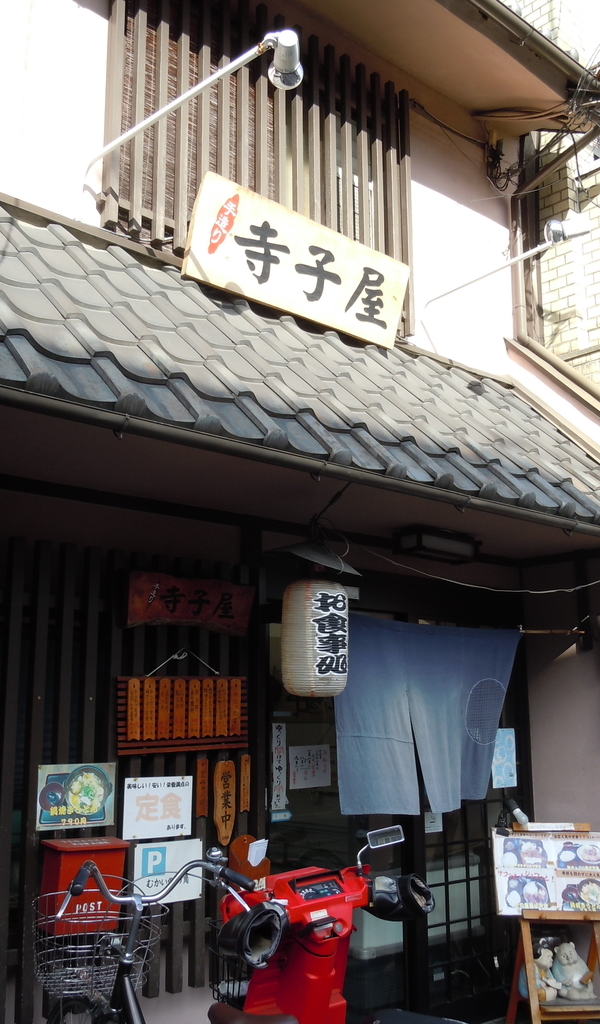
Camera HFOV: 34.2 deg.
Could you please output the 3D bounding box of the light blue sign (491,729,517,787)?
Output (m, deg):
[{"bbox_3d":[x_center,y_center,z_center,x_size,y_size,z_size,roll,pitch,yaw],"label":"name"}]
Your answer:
[{"bbox_3d":[1.083,1.308,5.178,0.210,0.303,0.010,10,-16,-42],"label":"light blue sign"}]

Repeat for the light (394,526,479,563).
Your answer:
[{"bbox_3d":[0.649,0.157,4.622,0.465,0.102,0.185,10,-16,-43],"label":"light"}]

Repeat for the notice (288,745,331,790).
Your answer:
[{"bbox_3d":[0.046,1.116,4.282,0.250,0.180,0.008,10,-16,-43],"label":"notice"}]

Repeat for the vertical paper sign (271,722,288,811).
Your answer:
[{"bbox_3d":[-0.084,1.084,4.161,0.084,0.357,0.010,10,-16,-43],"label":"vertical paper sign"}]

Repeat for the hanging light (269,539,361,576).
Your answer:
[{"bbox_3d":[0.050,0.170,3.580,0.360,0.120,0.340,6,-11,0],"label":"hanging light"}]

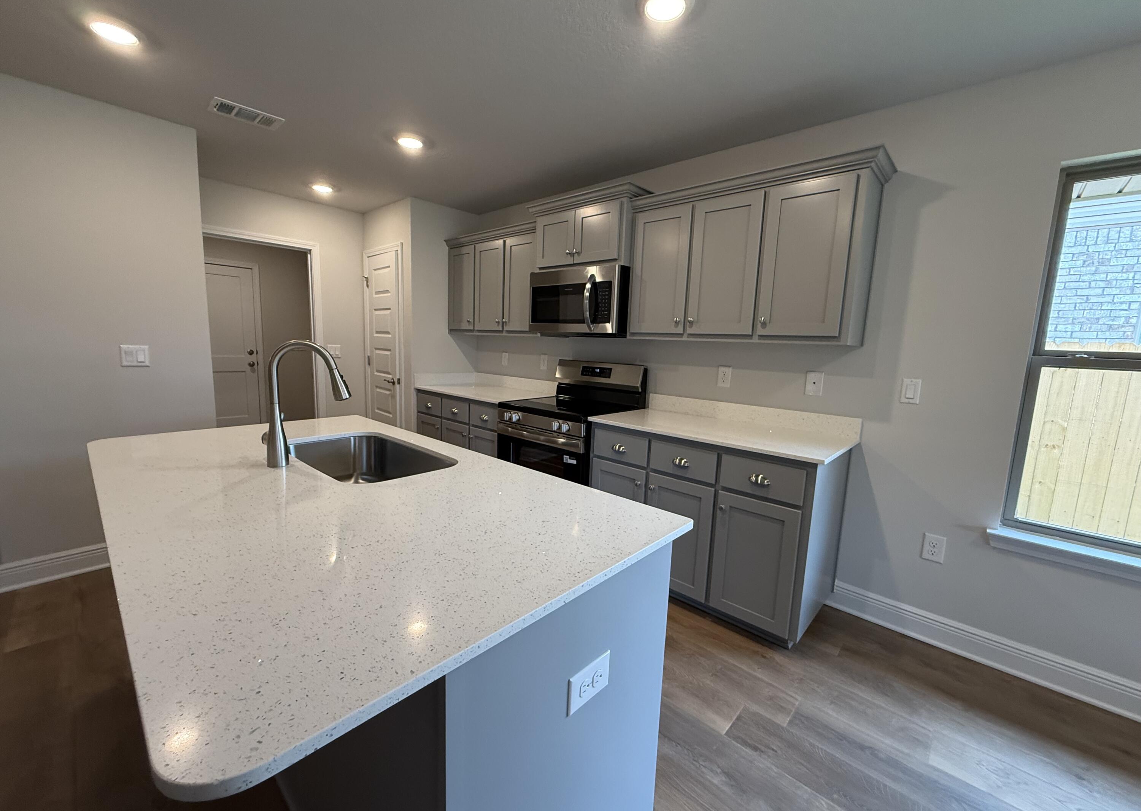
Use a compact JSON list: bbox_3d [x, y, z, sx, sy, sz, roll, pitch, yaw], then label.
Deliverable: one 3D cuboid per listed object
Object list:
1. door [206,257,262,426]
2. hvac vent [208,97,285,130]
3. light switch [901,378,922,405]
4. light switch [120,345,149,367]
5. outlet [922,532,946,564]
[{"bbox_3d":[-4.094,-0.562,5.273,0.044,2.034,0.861,9,11,42],"label":"door"},{"bbox_3d":[-1.706,-1.520,2.434,0.209,0.018,0.303,9,11,42],"label":"hvac vent"},{"bbox_3d":[1.579,-0.065,2.142,0.072,0.112,0.010,9,11,42],"label":"light switch"},{"bbox_3d":[-2.407,-0.272,2.553,0.010,0.117,0.118,9,11,42],"label":"light switch"},{"bbox_3d":[1.675,0.658,2.129,0.079,0.124,0.010,9,11,42],"label":"outlet"}]

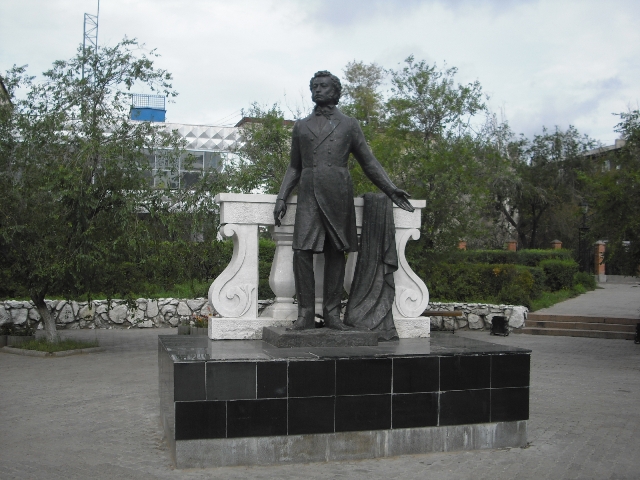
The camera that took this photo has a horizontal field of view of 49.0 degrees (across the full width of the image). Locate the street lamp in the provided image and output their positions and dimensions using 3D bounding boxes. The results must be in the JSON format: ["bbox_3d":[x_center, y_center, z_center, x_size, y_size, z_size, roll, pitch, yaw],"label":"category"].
[{"bbox_3d":[14.535,0.000,38.500,0.480,4.250,0.450,0,-3,0],"label":"street lamp"}]

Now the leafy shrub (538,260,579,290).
[{"bbox_3d":[10.285,1.509,30.300,1.620,1.423,1.500,0,-3,0],"label":"leafy shrub"}]

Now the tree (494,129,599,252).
[{"bbox_3d":[13.101,-2.101,41.000,6.069,9.045,5.600,0,-3,0],"label":"tree"}]

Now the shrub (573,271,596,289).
[{"bbox_3d":[11.858,1.827,31.500,1.076,0.919,1.000,0,-3,0],"label":"shrub"}]

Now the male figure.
[{"bbox_3d":[0.239,-0.397,7.150,1.420,2.610,0.800,1,-3,-5],"label":"male figure"}]

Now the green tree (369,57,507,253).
[{"bbox_3d":[4.348,-2.424,26.000,5.107,8.733,4.800,0,-3,0],"label":"green tree"}]

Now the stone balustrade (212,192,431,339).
[{"bbox_3d":[0.004,0.306,7.605,2.340,1.480,0.430,1,-3,-13],"label":"stone balustrade"}]

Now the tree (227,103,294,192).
[{"bbox_3d":[-2.051,-1.506,25.500,2.541,6.968,2.600,0,-3,0],"label":"tree"}]

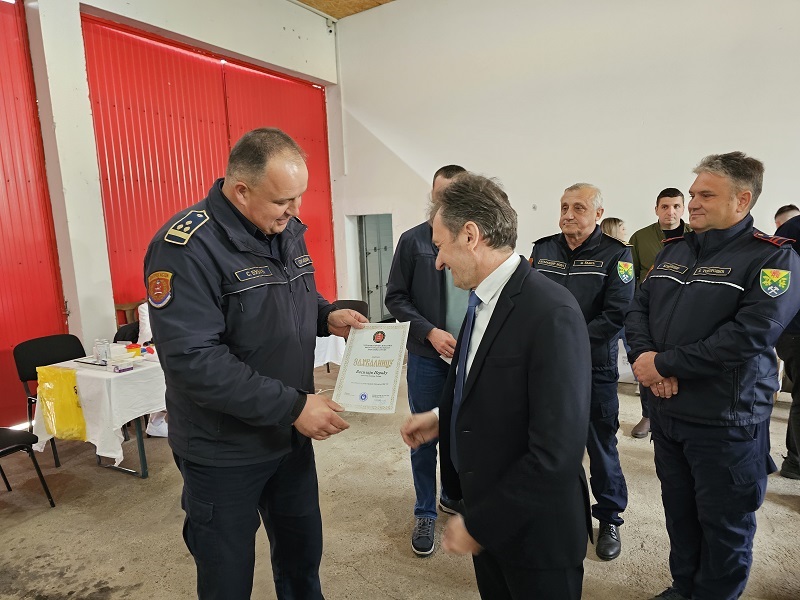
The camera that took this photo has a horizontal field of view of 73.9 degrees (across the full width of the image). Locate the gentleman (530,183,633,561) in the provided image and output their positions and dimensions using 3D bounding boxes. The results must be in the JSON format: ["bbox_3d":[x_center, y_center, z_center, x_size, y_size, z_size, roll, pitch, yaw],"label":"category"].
[{"bbox_3d":[0.880,0.331,2.553,0.570,1.740,0.390,4,10,37],"label":"gentleman"}]

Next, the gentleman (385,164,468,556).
[{"bbox_3d":[0.248,0.273,2.695,0.620,1.860,0.460,-3,8,-8],"label":"gentleman"}]

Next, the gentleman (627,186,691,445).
[{"bbox_3d":[1.920,0.105,3.811,0.580,1.780,0.380,4,10,37],"label":"gentleman"}]

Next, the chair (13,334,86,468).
[{"bbox_3d":[-2.490,0.712,4.030,0.550,0.820,0.540,3,9,34],"label":"chair"}]

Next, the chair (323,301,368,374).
[{"bbox_3d":[-0.605,0.451,5.480,0.540,0.820,0.550,2,9,27],"label":"chair"}]

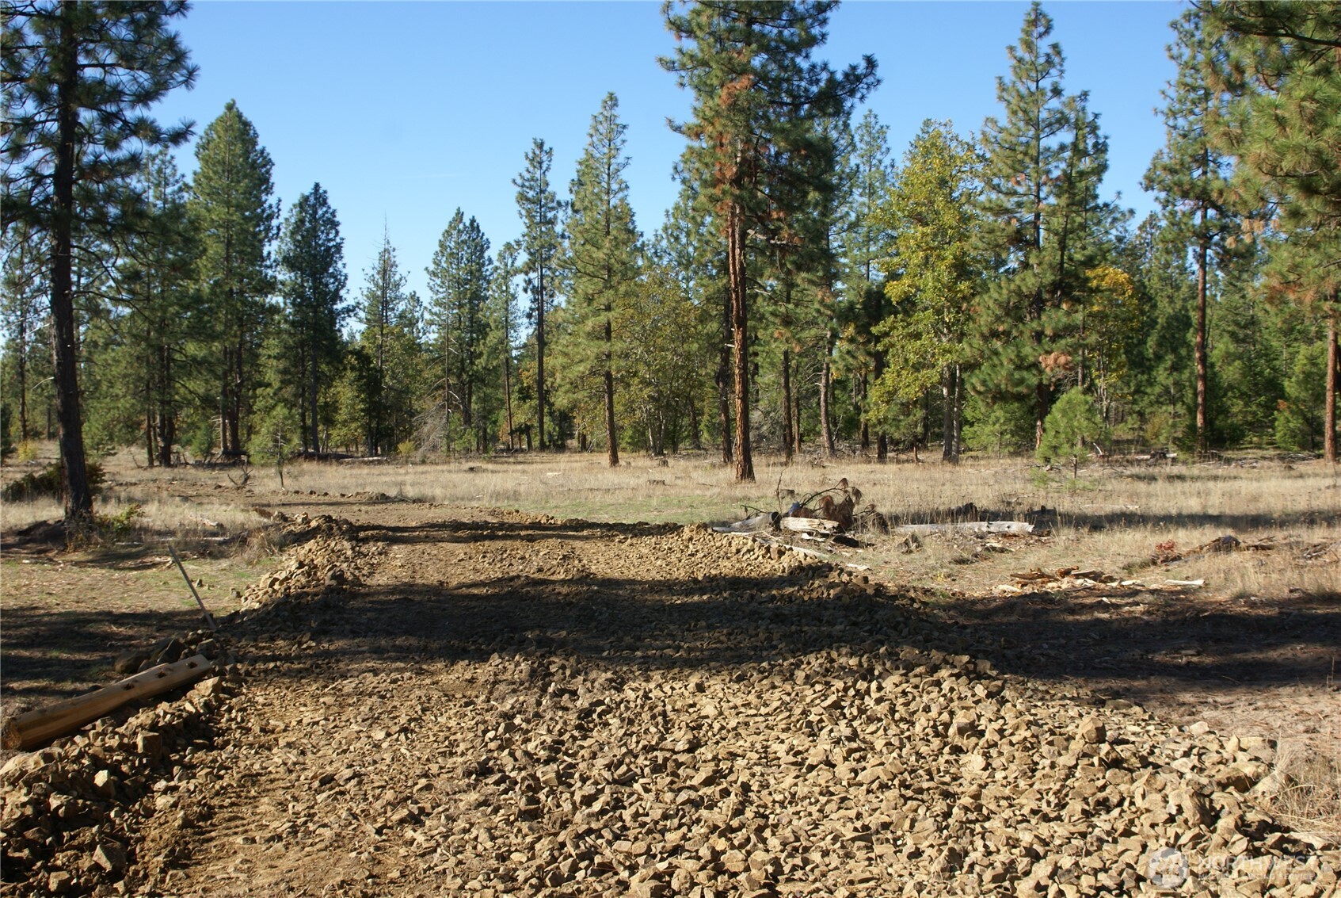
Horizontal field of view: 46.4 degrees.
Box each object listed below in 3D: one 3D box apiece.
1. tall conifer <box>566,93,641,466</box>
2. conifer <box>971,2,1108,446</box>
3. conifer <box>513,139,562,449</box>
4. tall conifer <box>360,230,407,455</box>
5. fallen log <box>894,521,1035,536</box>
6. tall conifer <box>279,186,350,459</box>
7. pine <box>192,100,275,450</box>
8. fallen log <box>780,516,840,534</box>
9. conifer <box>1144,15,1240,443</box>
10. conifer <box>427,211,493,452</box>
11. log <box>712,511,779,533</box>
[{"bbox_3d":[-2.716,-6.689,61.882,2.986,14.706,2.986,0,1,0],"label":"tall conifer"},{"bbox_3d":[17.423,-10.317,73.829,6.484,21.329,6.484,0,1,0],"label":"conifer"},{"bbox_3d":[-7.730,-8.946,90.855,2.861,18.016,2.861,0,1,0],"label":"conifer"},{"bbox_3d":[-14.636,-5.416,79.908,2.354,11.476,2.354,0,1,0],"label":"tall conifer"},{"bbox_3d":[4.567,1.219,24.300,2.197,0.200,0.200,0,1,3],"label":"fallen log"},{"bbox_3d":[-18.274,-6.587,79.888,3.639,13.925,3.639,0,1,0],"label":"tall conifer"},{"bbox_3d":[-20.641,-7.936,73.865,4.108,16.864,4.108,0,1,0],"label":"pine"},{"bbox_3d":[2.127,1.155,24.000,0.964,0.260,0.260,0,1,15],"label":"fallen log"},{"bbox_3d":[24.576,-10.219,73.830,4.455,21.133,4.455,0,1,0],"label":"conifer"},{"bbox_3d":[-11.322,-6.303,83.895,3.484,13.056,3.484,0,1,0],"label":"conifer"},{"bbox_3d":[1.157,1.125,24.200,1.143,0.250,0.250,0,1,25],"label":"log"}]

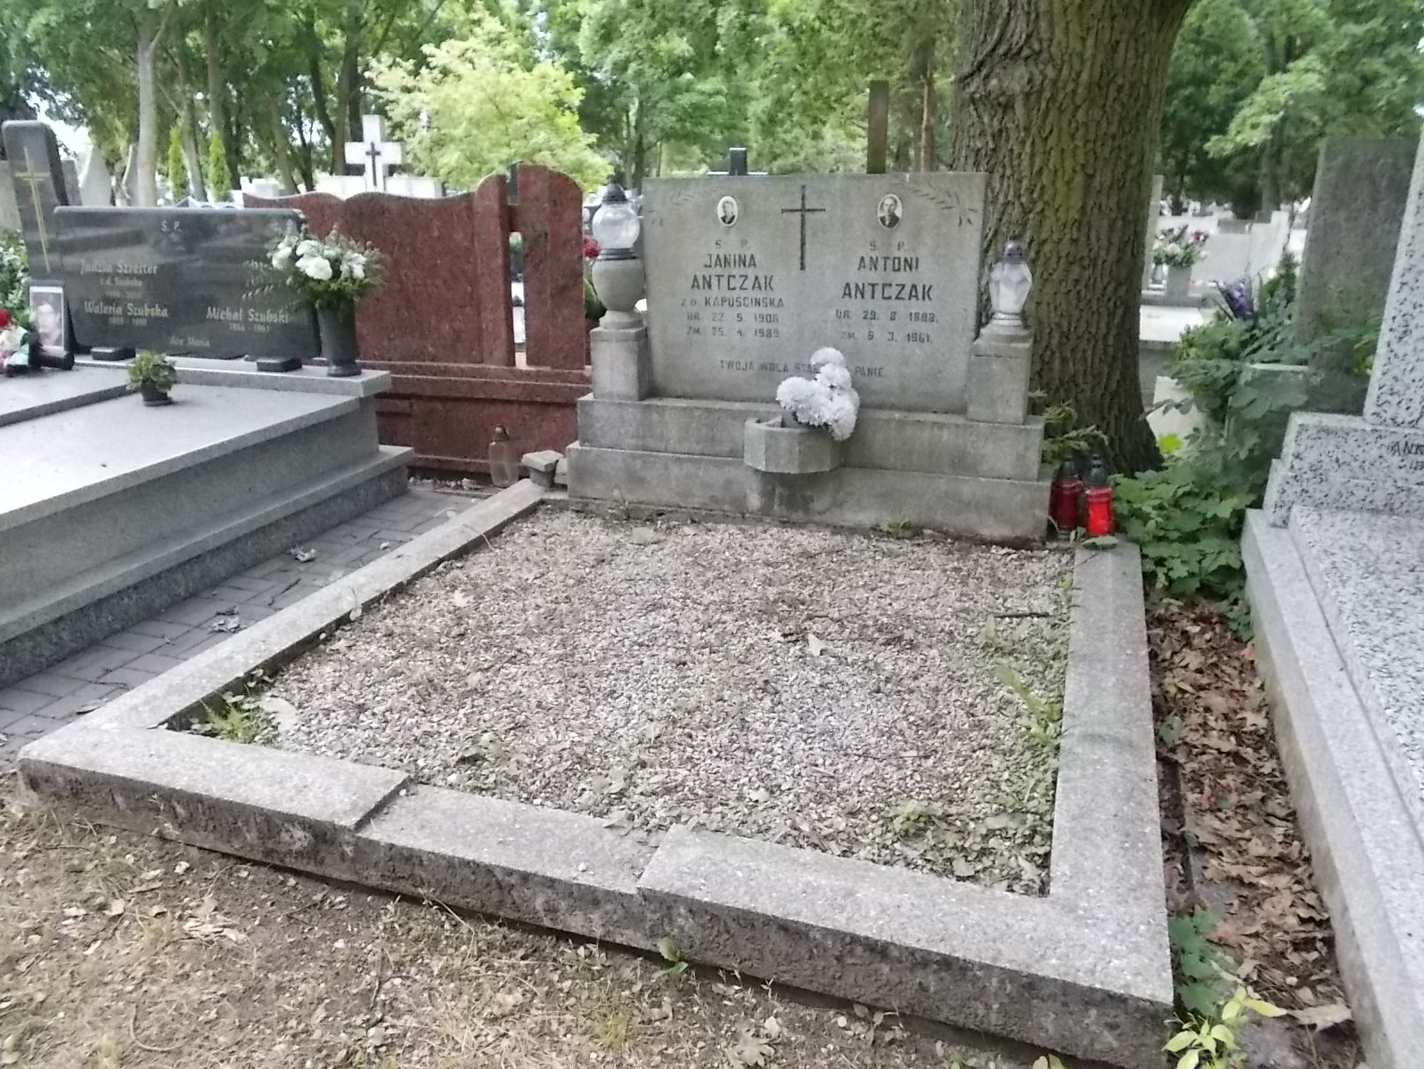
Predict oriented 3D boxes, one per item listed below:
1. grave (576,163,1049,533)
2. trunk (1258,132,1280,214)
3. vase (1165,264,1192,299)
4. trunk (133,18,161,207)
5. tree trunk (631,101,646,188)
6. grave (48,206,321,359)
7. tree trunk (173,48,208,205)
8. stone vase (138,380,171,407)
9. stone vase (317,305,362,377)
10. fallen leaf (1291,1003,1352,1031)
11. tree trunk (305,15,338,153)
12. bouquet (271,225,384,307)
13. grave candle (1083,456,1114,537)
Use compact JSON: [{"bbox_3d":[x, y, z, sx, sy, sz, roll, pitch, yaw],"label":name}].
[{"bbox_3d":[0.310,-0.667,3.936,1.865,1.240,0.400,6,21,19],"label":"grave"},{"bbox_3d":[9.390,-5.993,18.003,0.281,1.459,0.281,5,20,19],"label":"trunk"},{"bbox_3d":[3.351,-1.827,7.672,0.167,0.235,0.167,5,20,19],"label":"vase"},{"bbox_3d":[-8.843,-6.254,16.819,0.300,3.600,0.300,11,20,17],"label":"trunk"},{"bbox_3d":[-2.239,-11.739,32.897,0.260,2.950,0.260,6,21,19],"label":"tree trunk"},{"bbox_3d":[-2.449,-1.172,4.990,1.430,0.640,0.080,6,18,20],"label":"grave"},{"bbox_3d":[-10.189,-7.865,21.011,0.262,2.947,0.262,5,20,19],"label":"tree trunk"},{"bbox_3d":[-2.373,-0.611,4.563,0.125,0.100,0.125,6,21,19],"label":"stone vase"},{"bbox_3d":[-1.606,-0.846,4.622,0.156,0.315,0.156,5,20,19],"label":"stone vase"},{"bbox_3d":[1.036,0.815,1.817,0.100,0.030,0.060,6,21,19],"label":"fallen leaf"},{"bbox_3d":[-7.634,-8.756,21.009,0.240,2.607,0.240,5,20,19],"label":"tree trunk"},{"bbox_3d":[-1.651,-1.139,4.567,0.480,0.340,0.420,6,21,19],"label":"bouquet"},{"bbox_3d":[1.310,-0.126,3.618,0.089,0.268,0.089,1,18,20],"label":"grave candle"}]

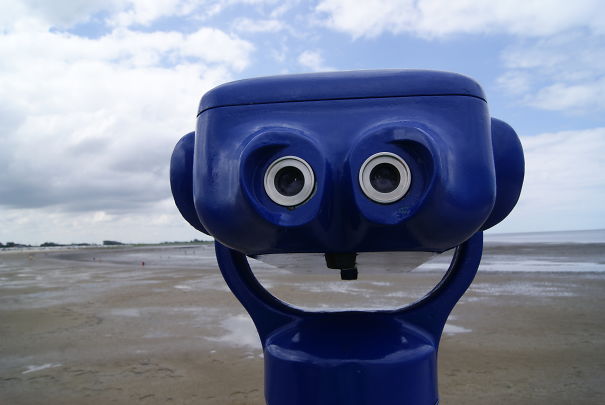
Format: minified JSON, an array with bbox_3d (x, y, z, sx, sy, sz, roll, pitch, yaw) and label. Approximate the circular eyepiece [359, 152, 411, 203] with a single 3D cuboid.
[{"bbox_3d":[0.056,-0.015,0.307,0.034,0.034,0.013,-2,-8,8],"label":"circular eyepiece"}]

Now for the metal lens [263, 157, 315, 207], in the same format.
[{"bbox_3d":[-0.008,-0.013,0.316,0.034,0.034,0.013,-2,-8,8],"label":"metal lens"}]

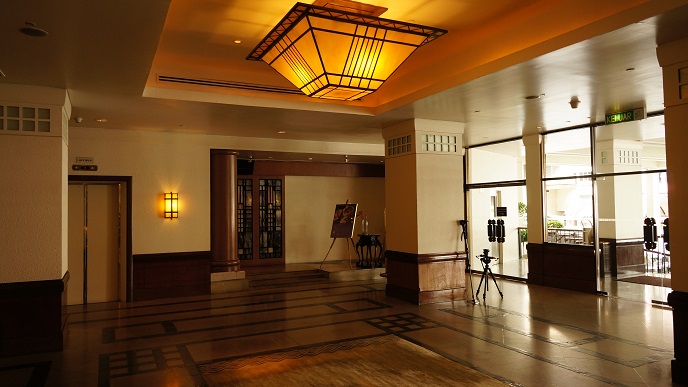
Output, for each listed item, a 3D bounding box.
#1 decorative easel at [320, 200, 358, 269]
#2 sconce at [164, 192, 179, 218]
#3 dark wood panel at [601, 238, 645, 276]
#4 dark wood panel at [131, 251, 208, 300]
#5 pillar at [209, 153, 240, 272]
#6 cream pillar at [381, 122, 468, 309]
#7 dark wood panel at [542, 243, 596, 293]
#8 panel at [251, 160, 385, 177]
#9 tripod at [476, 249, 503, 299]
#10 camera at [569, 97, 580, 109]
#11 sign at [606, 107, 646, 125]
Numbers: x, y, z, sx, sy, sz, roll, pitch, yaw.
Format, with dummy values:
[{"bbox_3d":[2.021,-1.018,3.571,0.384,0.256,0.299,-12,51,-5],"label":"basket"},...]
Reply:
[{"bbox_3d":[-0.076,0.937,10.230,0.752,1.552,0.672,-2,-2,27],"label":"decorative easel"},{"bbox_3d":[-3.118,0.220,7.906,0.216,0.480,0.120,0,-2,-26],"label":"sconce"},{"bbox_3d":[5.918,1.424,9.798,1.024,0.808,0.960,0,-2,-26],"label":"dark wood panel"},{"bbox_3d":[-3.099,1.483,7.949,1.312,0.808,0.080,0,-2,-26],"label":"dark wood panel"},{"bbox_3d":[-2.395,0.346,8.678,0.560,2.352,0.560,0,-2,-26],"label":"pillar"},{"bbox_3d":[1.411,0.309,7.783,1.056,3.024,1.056,0,-2,-26],"label":"cream pillar"},{"bbox_3d":[4.279,1.383,8.276,0.136,0.832,1.072,0,-2,-26],"label":"dark wood panel"},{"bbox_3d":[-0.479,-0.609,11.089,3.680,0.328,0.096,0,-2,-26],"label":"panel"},{"bbox_3d":[2.473,1.380,7.562,0.384,0.842,0.384,0,-2,-26],"label":"tripod"},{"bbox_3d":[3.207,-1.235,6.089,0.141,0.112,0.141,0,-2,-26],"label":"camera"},{"bbox_3d":[4.324,-1.182,6.733,0.074,0.184,0.584,0,-2,-26],"label":"sign"}]

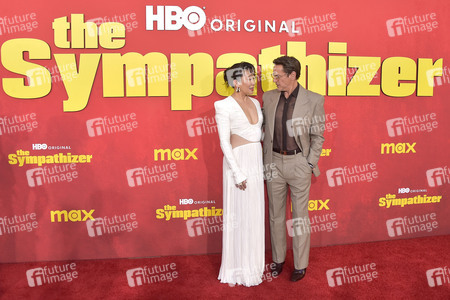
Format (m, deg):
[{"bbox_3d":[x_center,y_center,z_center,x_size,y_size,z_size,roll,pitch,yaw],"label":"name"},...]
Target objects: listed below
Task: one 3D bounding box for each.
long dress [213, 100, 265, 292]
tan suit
[{"bbox_3d":[0.115,0.315,2.760,0.430,1.450,0.350,-6,8,-40],"label":"long dress"},{"bbox_3d":[0.530,0.221,2.790,0.540,1.470,0.330,3,7,28],"label":"tan suit"}]

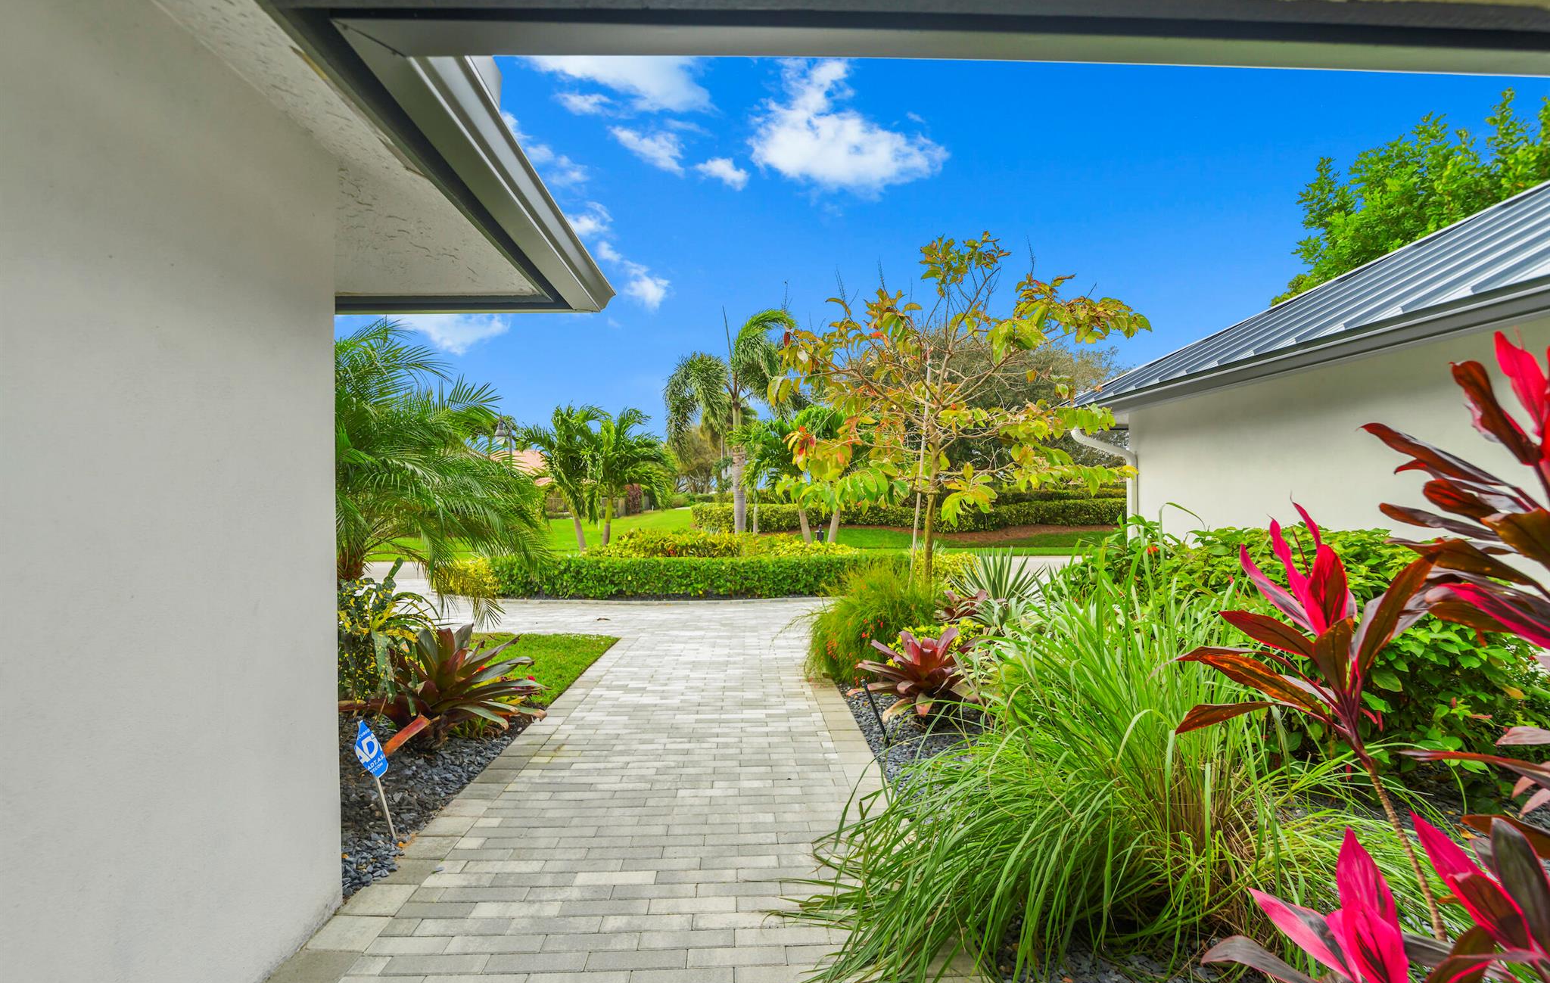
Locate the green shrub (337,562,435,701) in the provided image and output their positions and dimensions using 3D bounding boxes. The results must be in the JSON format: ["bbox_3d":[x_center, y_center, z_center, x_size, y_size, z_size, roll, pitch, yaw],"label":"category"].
[{"bbox_3d":[-2.667,1.012,4.550,0.900,1.100,0.900,-1,-1,-2],"label":"green shrub"}]

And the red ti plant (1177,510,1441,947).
[{"bbox_3d":[1.652,0.714,2.120,0.840,1.360,0.750,-1,-1,-2],"label":"red ti plant"}]

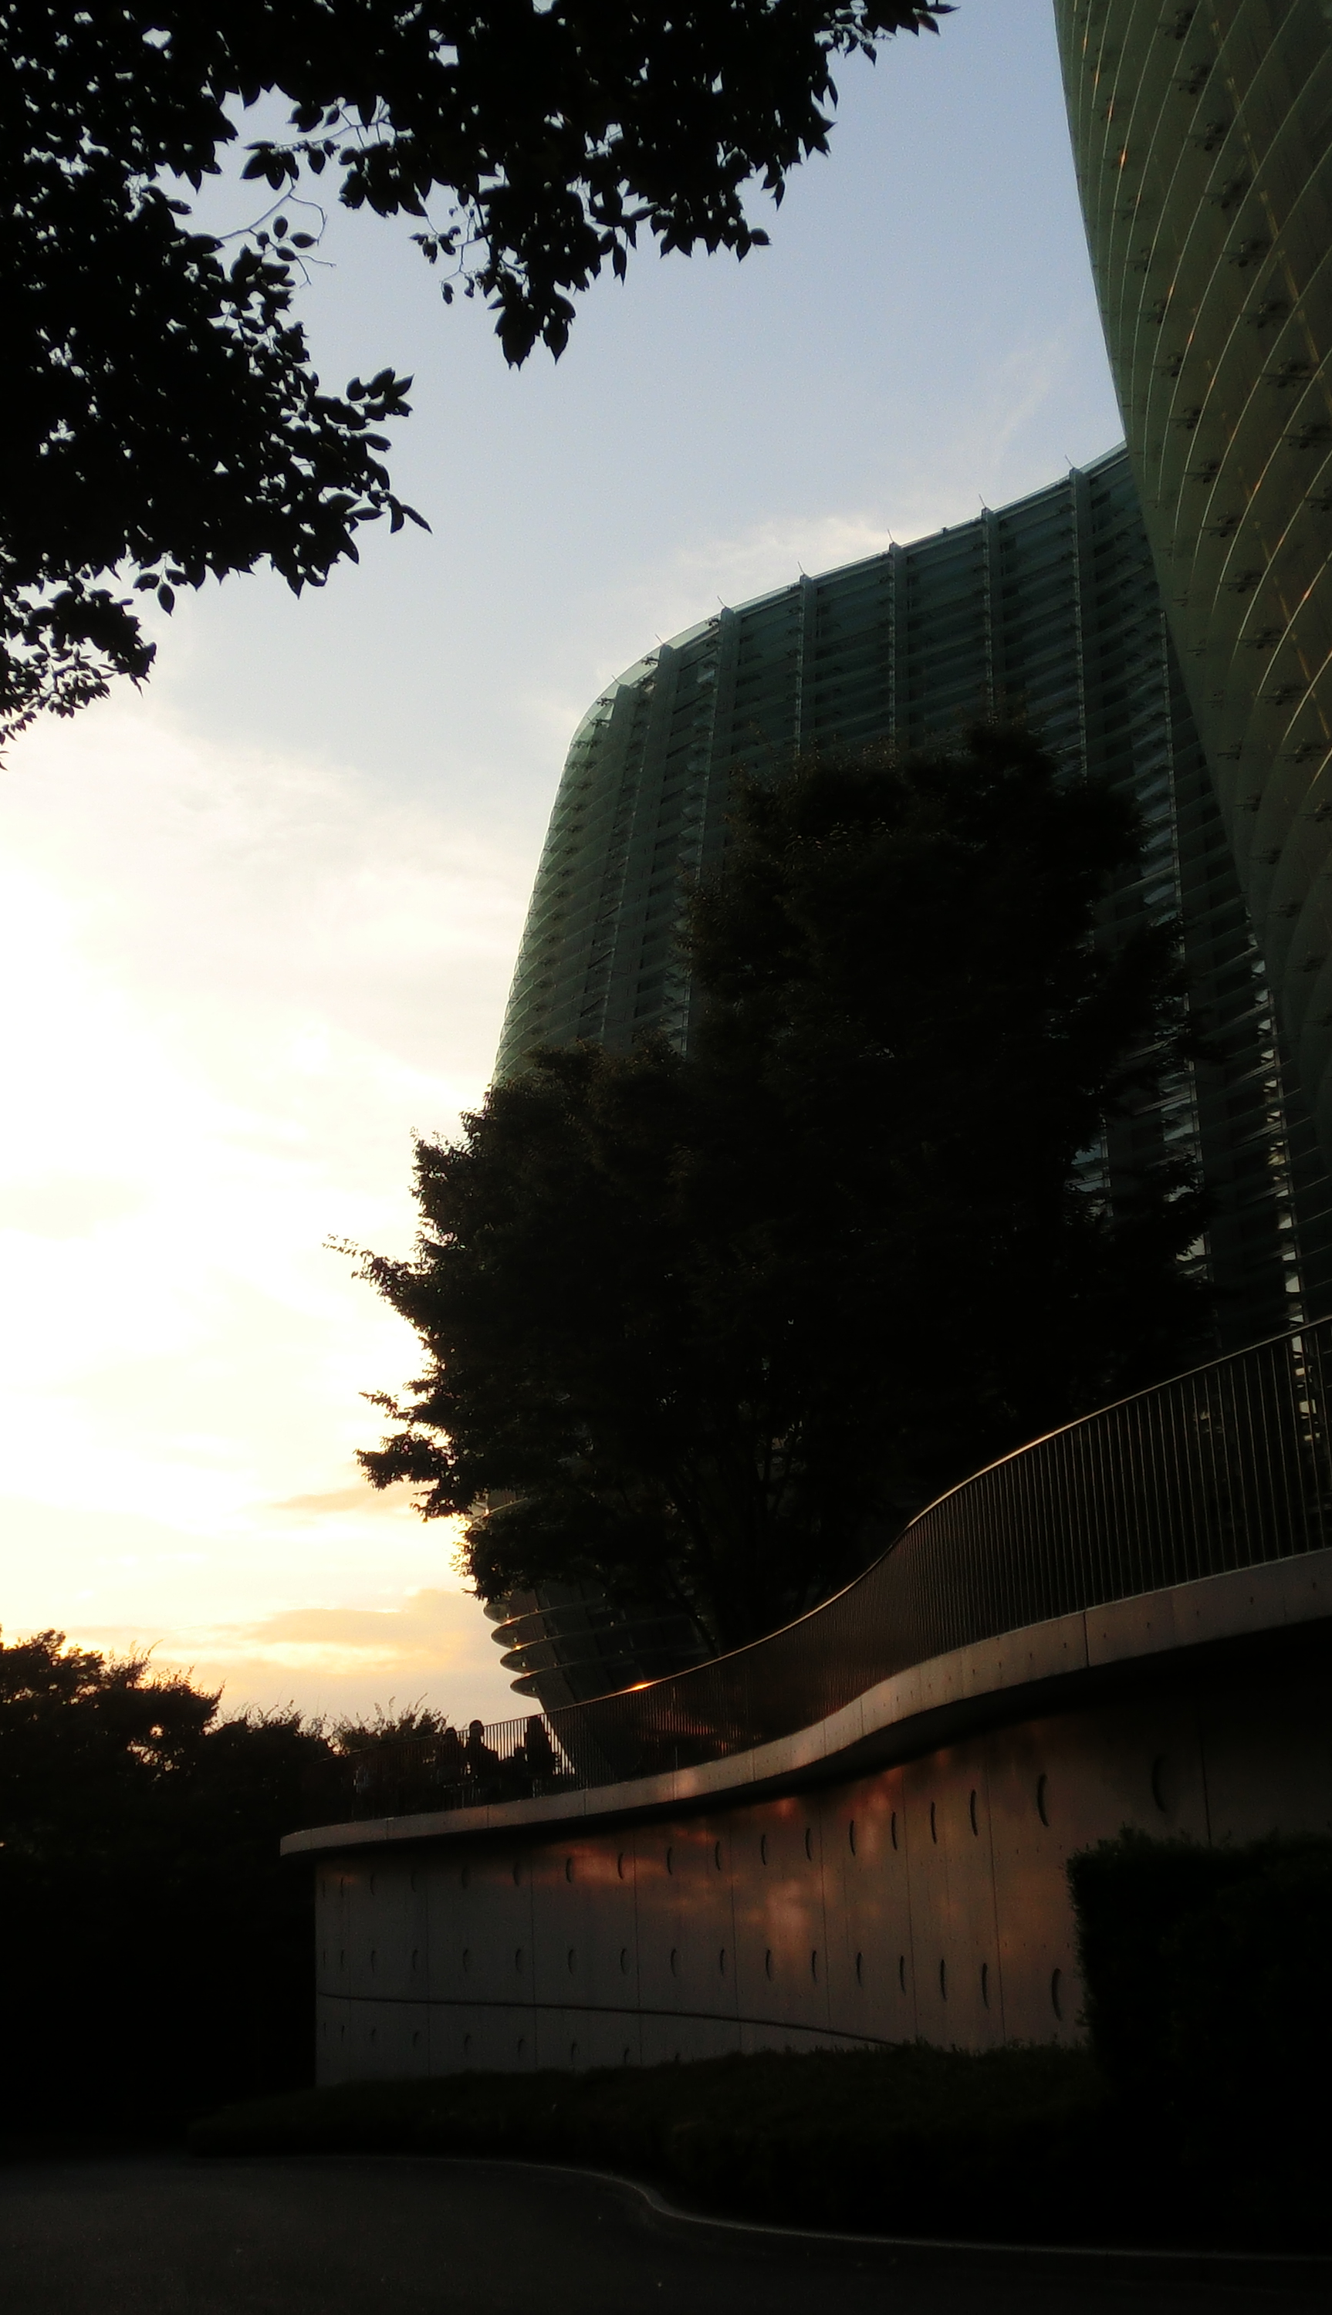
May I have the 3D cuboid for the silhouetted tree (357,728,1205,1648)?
[{"bbox_3d":[1.530,0.883,33.118,10.600,14.030,10.200,-3,-17,3],"label":"silhouetted tree"}]

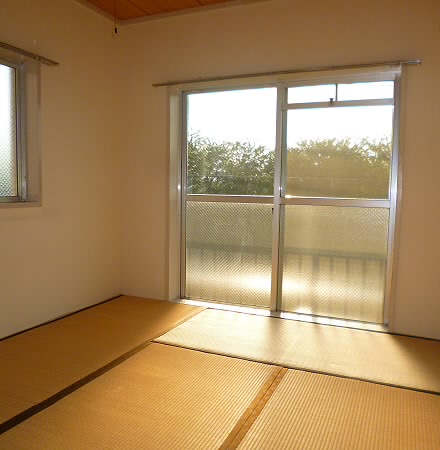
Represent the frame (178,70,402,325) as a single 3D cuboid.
[{"bbox_3d":[0.445,-0.202,3.304,1.704,1.801,0.090,3,5,23],"label":"frame"}]

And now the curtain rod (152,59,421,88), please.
[{"bbox_3d":[0.368,-1.109,3.088,2.033,0.030,0.070,3,5,23],"label":"curtain rod"}]

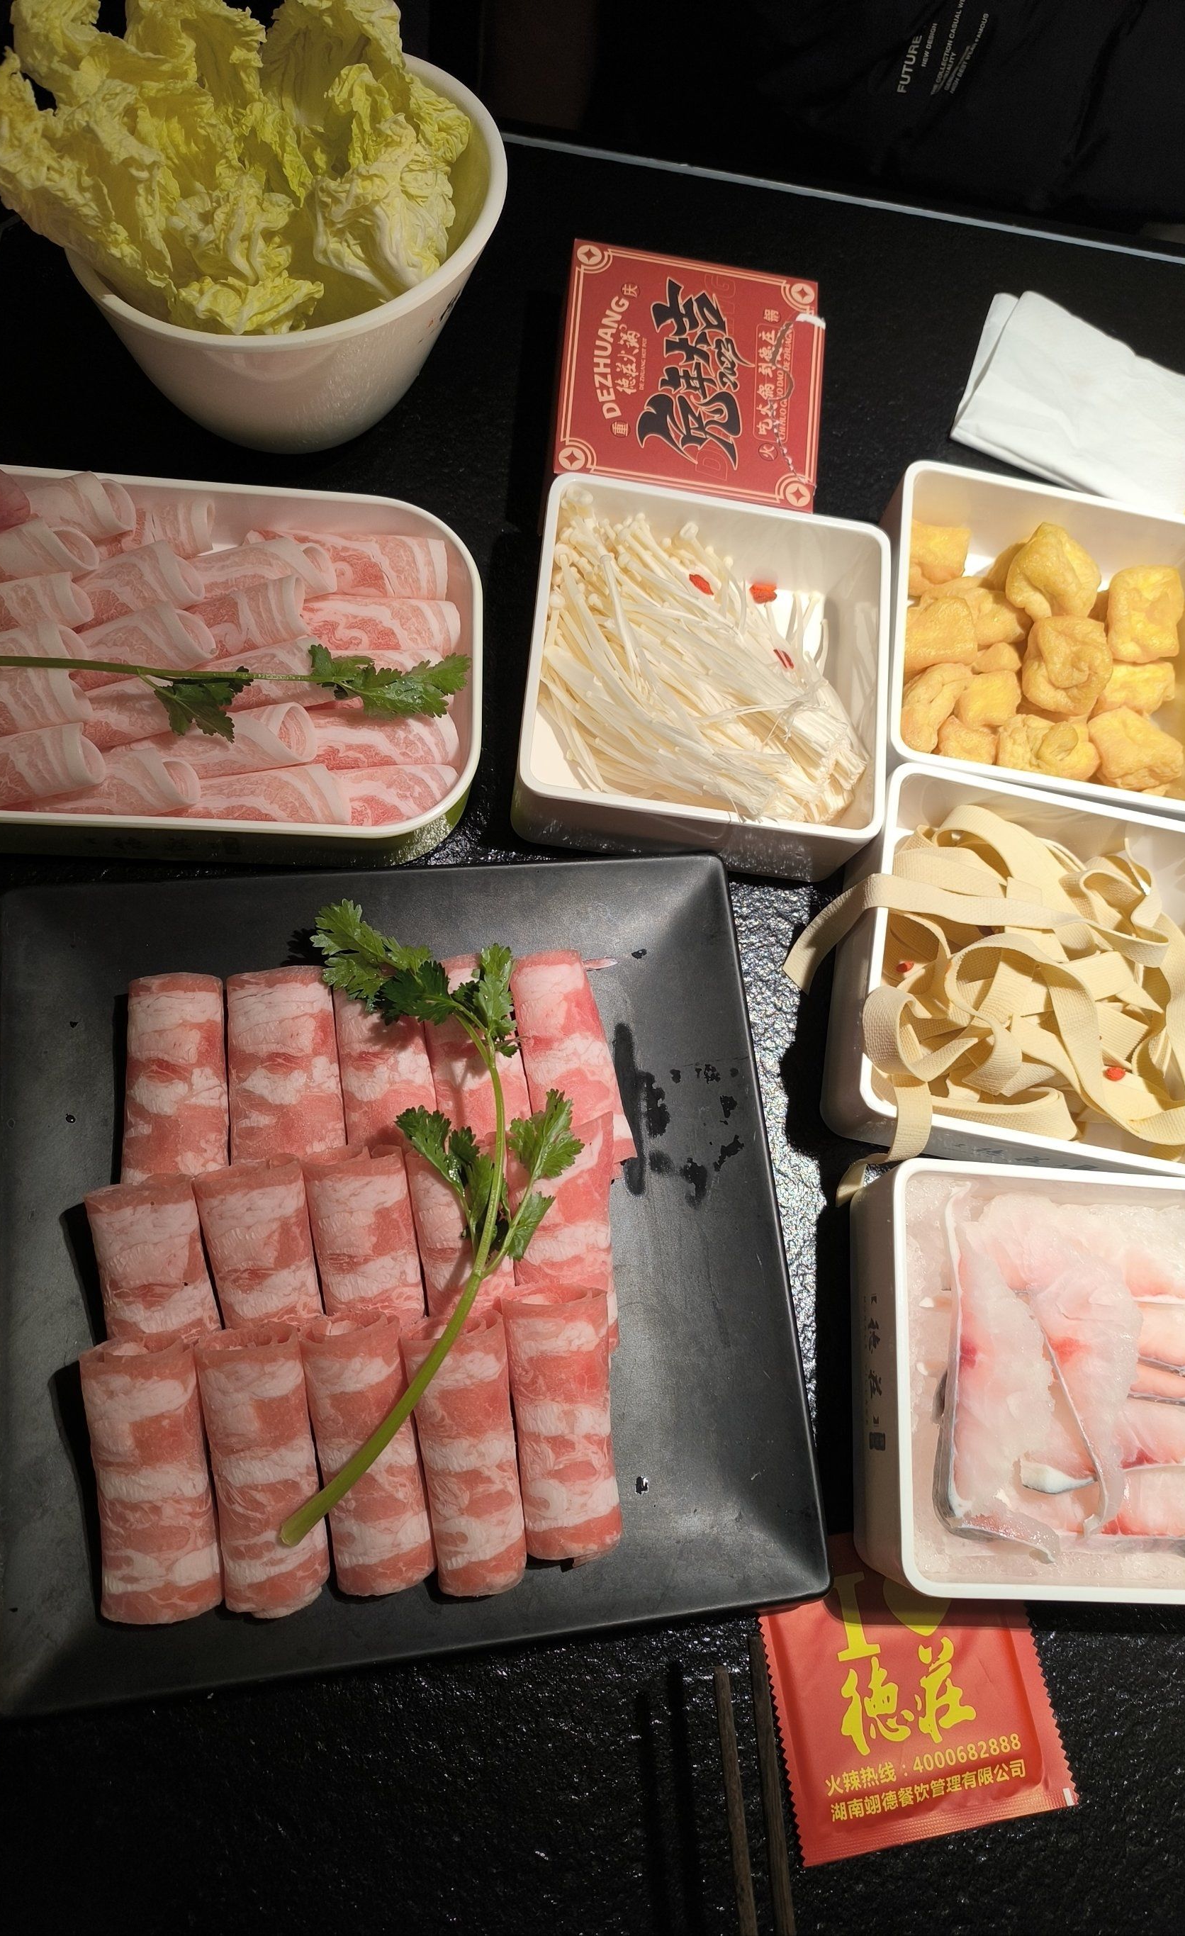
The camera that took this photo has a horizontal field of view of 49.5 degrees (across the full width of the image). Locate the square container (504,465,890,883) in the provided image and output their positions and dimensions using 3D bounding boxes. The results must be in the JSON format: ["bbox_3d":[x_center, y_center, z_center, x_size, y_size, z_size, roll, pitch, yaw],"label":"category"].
[{"bbox_3d":[0.044,-0.115,0.528,0.141,0.054,0.141,7,72,-7],"label":"square container"}]

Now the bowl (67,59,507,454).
[{"bbox_3d":[-0.124,-0.291,0.525,0.171,0.111,0.171,3,73,-8],"label":"bowl"}]

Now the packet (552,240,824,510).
[{"bbox_3d":[0.040,-0.251,0.576,0.112,0.041,0.124,6,73,-7],"label":"packet"}]

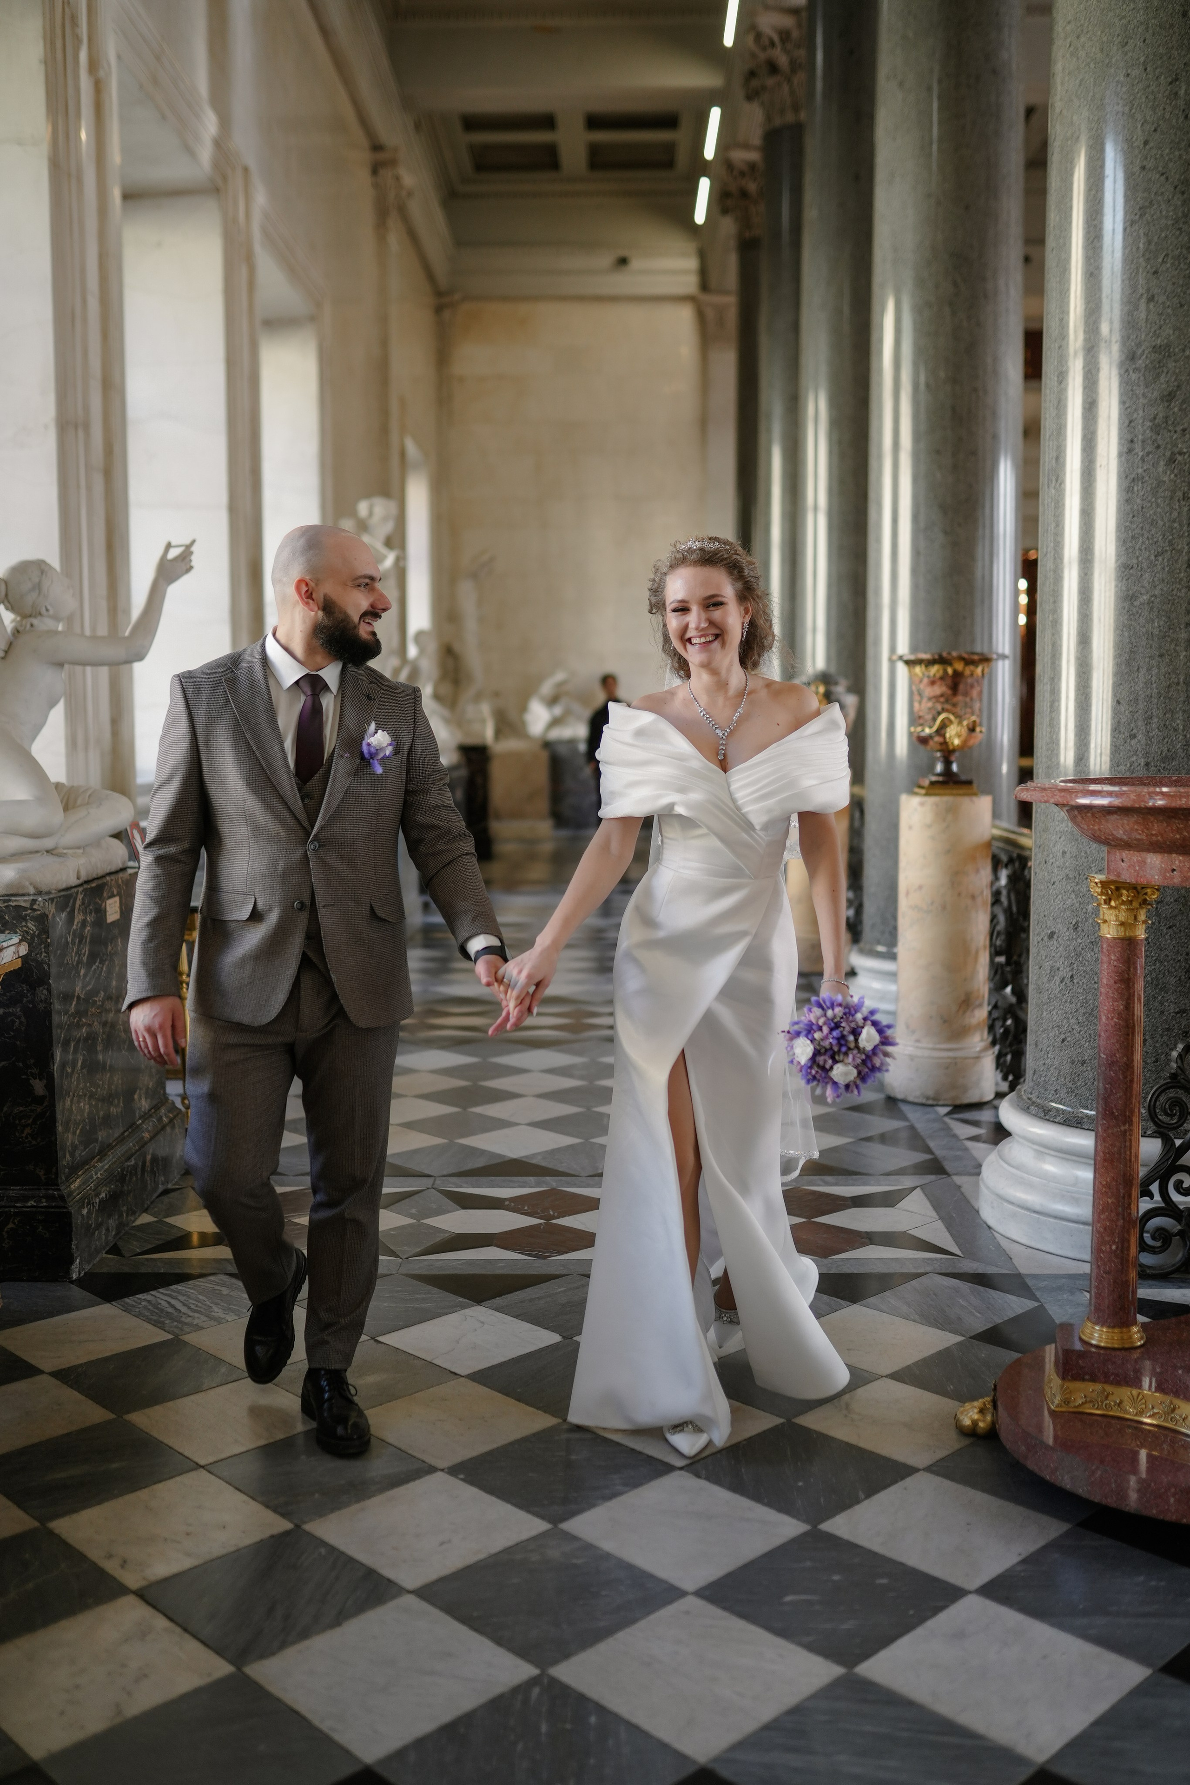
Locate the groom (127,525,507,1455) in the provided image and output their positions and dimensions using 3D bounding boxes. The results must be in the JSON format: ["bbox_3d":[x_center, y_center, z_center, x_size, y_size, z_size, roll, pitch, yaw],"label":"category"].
[{"bbox_3d":[-0.562,0.172,3.525,0.780,1.785,0.550,-1,6,-5],"label":"groom"}]

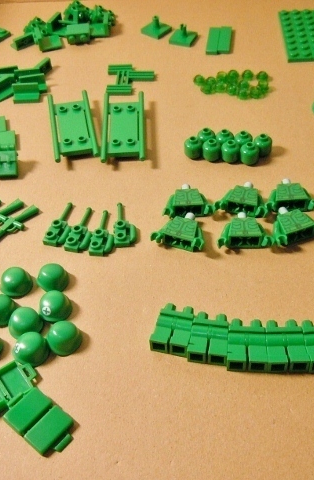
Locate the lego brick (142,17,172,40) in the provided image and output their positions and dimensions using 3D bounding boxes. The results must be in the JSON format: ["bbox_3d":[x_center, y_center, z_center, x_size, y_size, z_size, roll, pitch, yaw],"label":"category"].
[{"bbox_3d":[0.000,-0.152,0.395,0.016,0.011,0.016,30,56,27],"label":"lego brick"}]

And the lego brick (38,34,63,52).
[{"bbox_3d":[-0.076,-0.140,0.395,0.016,0.007,0.008,-15,49,-10],"label":"lego brick"}]

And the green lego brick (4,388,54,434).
[{"bbox_3d":[-0.048,0.066,0.211,0.010,0.004,0.015,32,57,28],"label":"green lego brick"}]

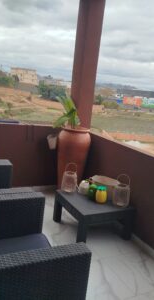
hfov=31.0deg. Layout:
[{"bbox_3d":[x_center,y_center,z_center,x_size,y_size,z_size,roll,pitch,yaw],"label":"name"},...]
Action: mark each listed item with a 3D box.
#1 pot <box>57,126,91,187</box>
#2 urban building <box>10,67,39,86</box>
[{"bbox_3d":[-0.062,0.183,3.412,0.399,0.891,0.399,6,13,-1],"label":"pot"},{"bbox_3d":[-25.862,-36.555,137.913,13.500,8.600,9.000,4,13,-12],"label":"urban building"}]

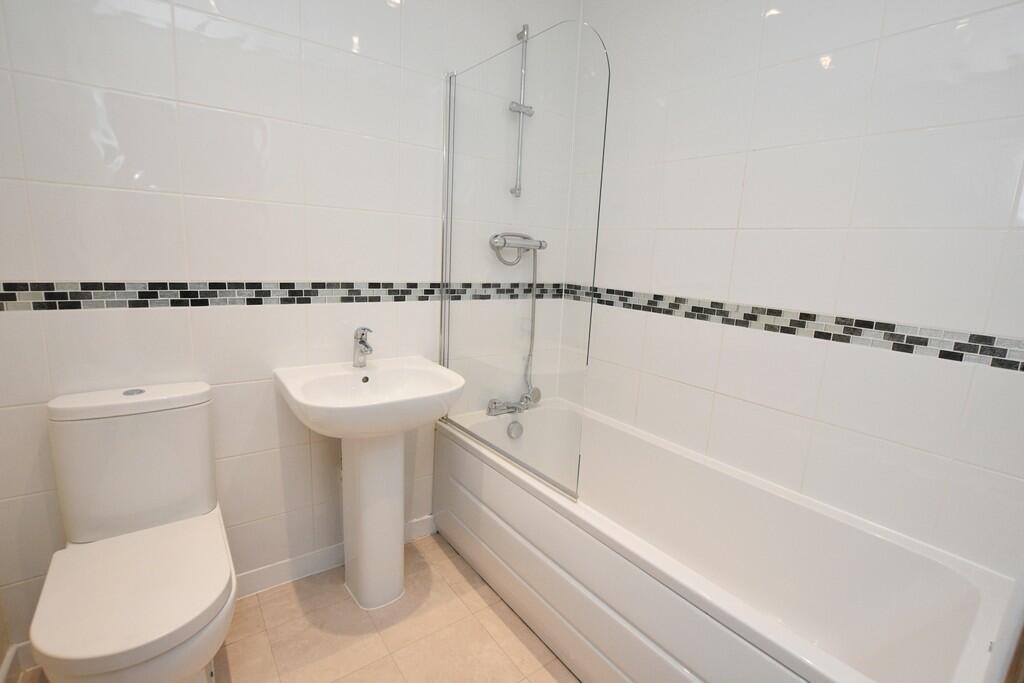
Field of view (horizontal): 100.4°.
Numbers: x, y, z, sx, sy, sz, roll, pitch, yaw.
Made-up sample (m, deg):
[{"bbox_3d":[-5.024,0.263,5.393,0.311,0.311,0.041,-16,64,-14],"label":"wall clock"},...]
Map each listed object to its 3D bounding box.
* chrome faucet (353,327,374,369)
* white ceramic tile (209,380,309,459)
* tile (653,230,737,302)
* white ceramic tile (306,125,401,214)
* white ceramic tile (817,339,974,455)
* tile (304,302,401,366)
[{"bbox_3d":[-0.541,0.028,1.548,0.050,0.148,0.122,-5,14,-36],"label":"chrome faucet"},{"bbox_3d":[-0.882,0.261,1.480,0.325,0.255,0.010,-4,11,-33],"label":"white ceramic tile"},{"bbox_3d":[0.680,-0.288,1.640,0.010,0.250,0.330,-5,13,-36],"label":"tile"},{"bbox_3d":[-0.557,-0.595,1.510,0.330,0.250,0.010,-5,14,-36],"label":"white ceramic tile"},{"bbox_3d":[1.080,0.155,1.232,0.010,0.250,0.330,-5,14,-36],"label":"white ceramic tile"},{"bbox_3d":[-0.594,-0.018,1.617,0.325,0.255,0.010,-4,11,-33],"label":"tile"}]

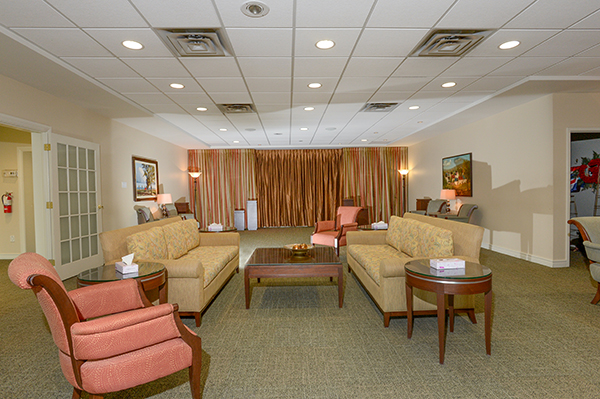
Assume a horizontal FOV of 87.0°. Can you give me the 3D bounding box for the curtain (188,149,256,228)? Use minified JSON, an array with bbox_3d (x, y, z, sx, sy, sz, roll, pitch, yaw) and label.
[{"bbox_3d":[-2.485,-0.321,10.111,2.093,2.561,0.160,-1,2,-2],"label":"curtain"}]

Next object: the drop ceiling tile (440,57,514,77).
[{"bbox_3d":[2.055,-1.563,3.732,0.610,0.020,0.610,-1,2,-2],"label":"drop ceiling tile"}]

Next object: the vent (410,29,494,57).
[{"bbox_3d":[1.467,-1.543,3.109,0.600,0.050,0.600,-1,2,-2],"label":"vent"}]

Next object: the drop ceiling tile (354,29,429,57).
[{"bbox_3d":[0.858,-1.523,3.079,0.610,0.020,0.610,-1,2,-2],"label":"drop ceiling tile"}]

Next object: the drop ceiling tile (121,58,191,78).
[{"bbox_3d":[-1.596,-1.505,3.605,0.605,0.025,0.600,-1,2,-2],"label":"drop ceiling tile"}]

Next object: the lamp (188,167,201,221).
[{"bbox_3d":[-3.096,0.082,9.401,0.380,1.823,0.380,-1,2,-2],"label":"lamp"}]

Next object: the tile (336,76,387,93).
[{"bbox_3d":[0.813,-1.564,4.298,0.610,0.020,0.610,-1,2,-2],"label":"tile"}]

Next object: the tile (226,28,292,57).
[{"bbox_3d":[-0.366,-1.504,3.042,0.605,0.025,0.600,-1,2,-2],"label":"tile"}]

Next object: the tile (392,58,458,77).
[{"bbox_3d":[1.444,-1.553,3.719,0.600,0.030,0.600,-1,2,-2],"label":"tile"}]

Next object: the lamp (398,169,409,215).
[{"bbox_3d":[3.278,-0.033,9.981,0.360,1.822,0.360,-1,2,-2],"label":"lamp"}]

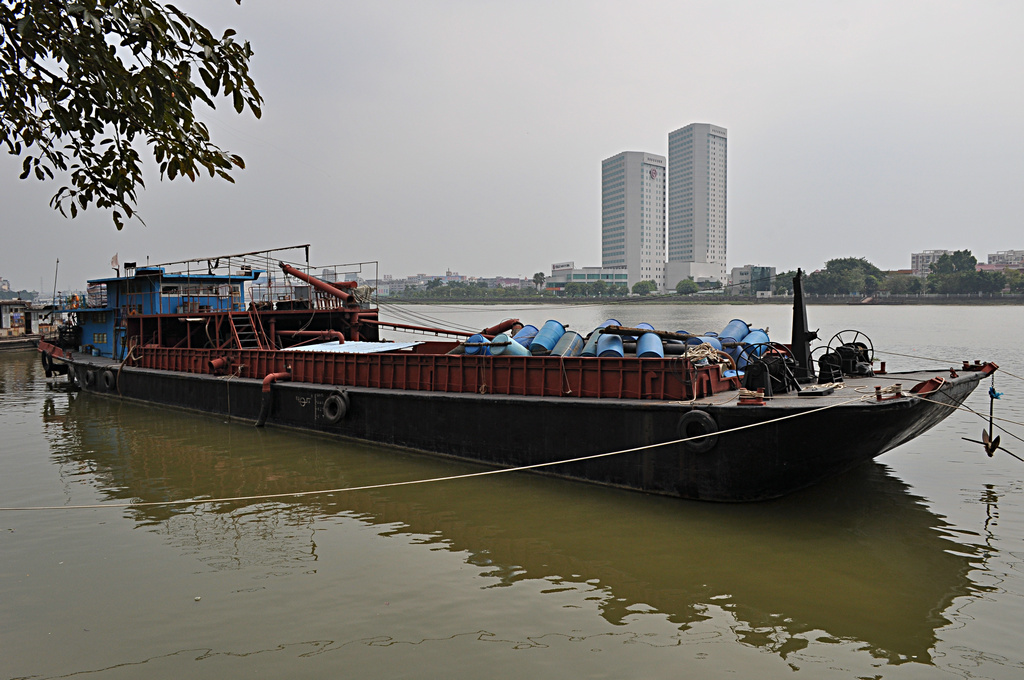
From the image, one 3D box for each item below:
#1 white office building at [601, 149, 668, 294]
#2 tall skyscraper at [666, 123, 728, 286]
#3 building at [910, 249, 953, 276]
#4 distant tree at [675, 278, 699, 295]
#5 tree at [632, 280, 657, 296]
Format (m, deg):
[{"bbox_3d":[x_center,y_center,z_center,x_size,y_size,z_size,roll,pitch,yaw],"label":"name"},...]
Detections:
[{"bbox_3d":[68.396,-63.989,426.881,26.000,77.600,27.500,-2,4,-30],"label":"white office building"},{"bbox_3d":[114.396,-78.704,469.058,26.500,101.800,27.500,-2,4,-30],"label":"tall skyscraper"},{"bbox_3d":[307.000,-48.824,556.053,24.000,31.500,15.000,0,4,6],"label":"building"},{"bbox_3d":[64.840,-19.465,284.342,8.600,6.200,8.200,0,4,0],"label":"distant tree"},{"bbox_3d":[49.234,-19.465,284.342,8.800,6.200,8.000,0,4,0],"label":"tree"}]

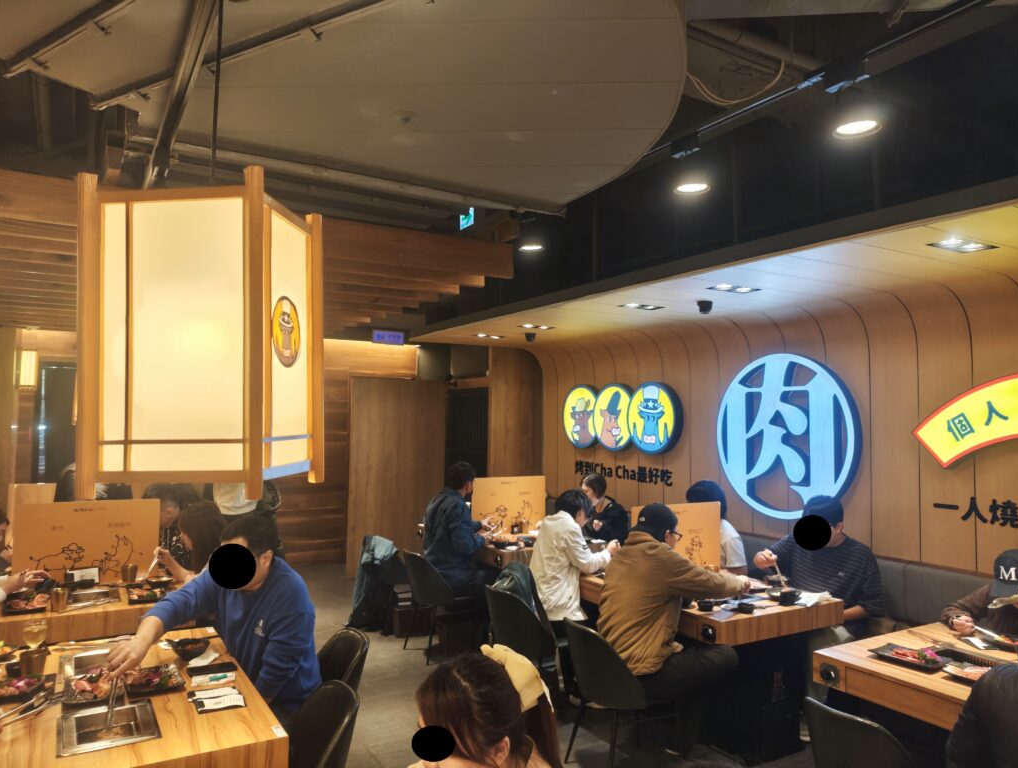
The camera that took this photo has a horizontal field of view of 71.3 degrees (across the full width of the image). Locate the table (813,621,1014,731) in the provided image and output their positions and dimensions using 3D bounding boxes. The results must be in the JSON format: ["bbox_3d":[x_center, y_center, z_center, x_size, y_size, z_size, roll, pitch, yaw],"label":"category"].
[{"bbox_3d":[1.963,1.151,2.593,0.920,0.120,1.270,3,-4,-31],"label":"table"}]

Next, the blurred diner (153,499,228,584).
[{"bbox_3d":[-1.725,1.252,3.928,0.560,1.220,0.500,3,-4,-31],"label":"blurred diner"}]

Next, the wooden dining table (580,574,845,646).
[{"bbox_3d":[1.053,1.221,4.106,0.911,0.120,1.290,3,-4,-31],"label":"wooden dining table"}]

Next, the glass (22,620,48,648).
[{"bbox_3d":[-1.779,0.962,2.672,0.085,0.160,0.085,3,-4,-31],"label":"glass"}]

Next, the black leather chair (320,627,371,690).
[{"bbox_3d":[-0.911,1.433,2.903,0.550,0.770,0.500,3,-4,-31],"label":"black leather chair"}]

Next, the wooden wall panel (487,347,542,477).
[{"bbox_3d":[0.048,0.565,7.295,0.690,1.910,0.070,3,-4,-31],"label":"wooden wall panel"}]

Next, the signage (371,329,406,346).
[{"bbox_3d":[-1.200,-0.456,6.991,0.340,0.170,0.060,3,-4,-31],"label":"signage"}]

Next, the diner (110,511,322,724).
[{"bbox_3d":[-1.082,1.158,2.684,0.770,1.290,0.640,3,-4,-31],"label":"diner"}]

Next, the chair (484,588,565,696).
[{"bbox_3d":[0.193,1.503,3.895,0.550,0.770,0.500,3,-4,-31],"label":"chair"}]

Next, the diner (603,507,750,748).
[{"bbox_3d":[0.781,1.233,3.562,0.850,1.290,0.540,3,-4,-31],"label":"diner"}]

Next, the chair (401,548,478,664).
[{"bbox_3d":[-0.495,1.562,5.160,0.540,0.770,0.500,3,-4,-31],"label":"chair"}]

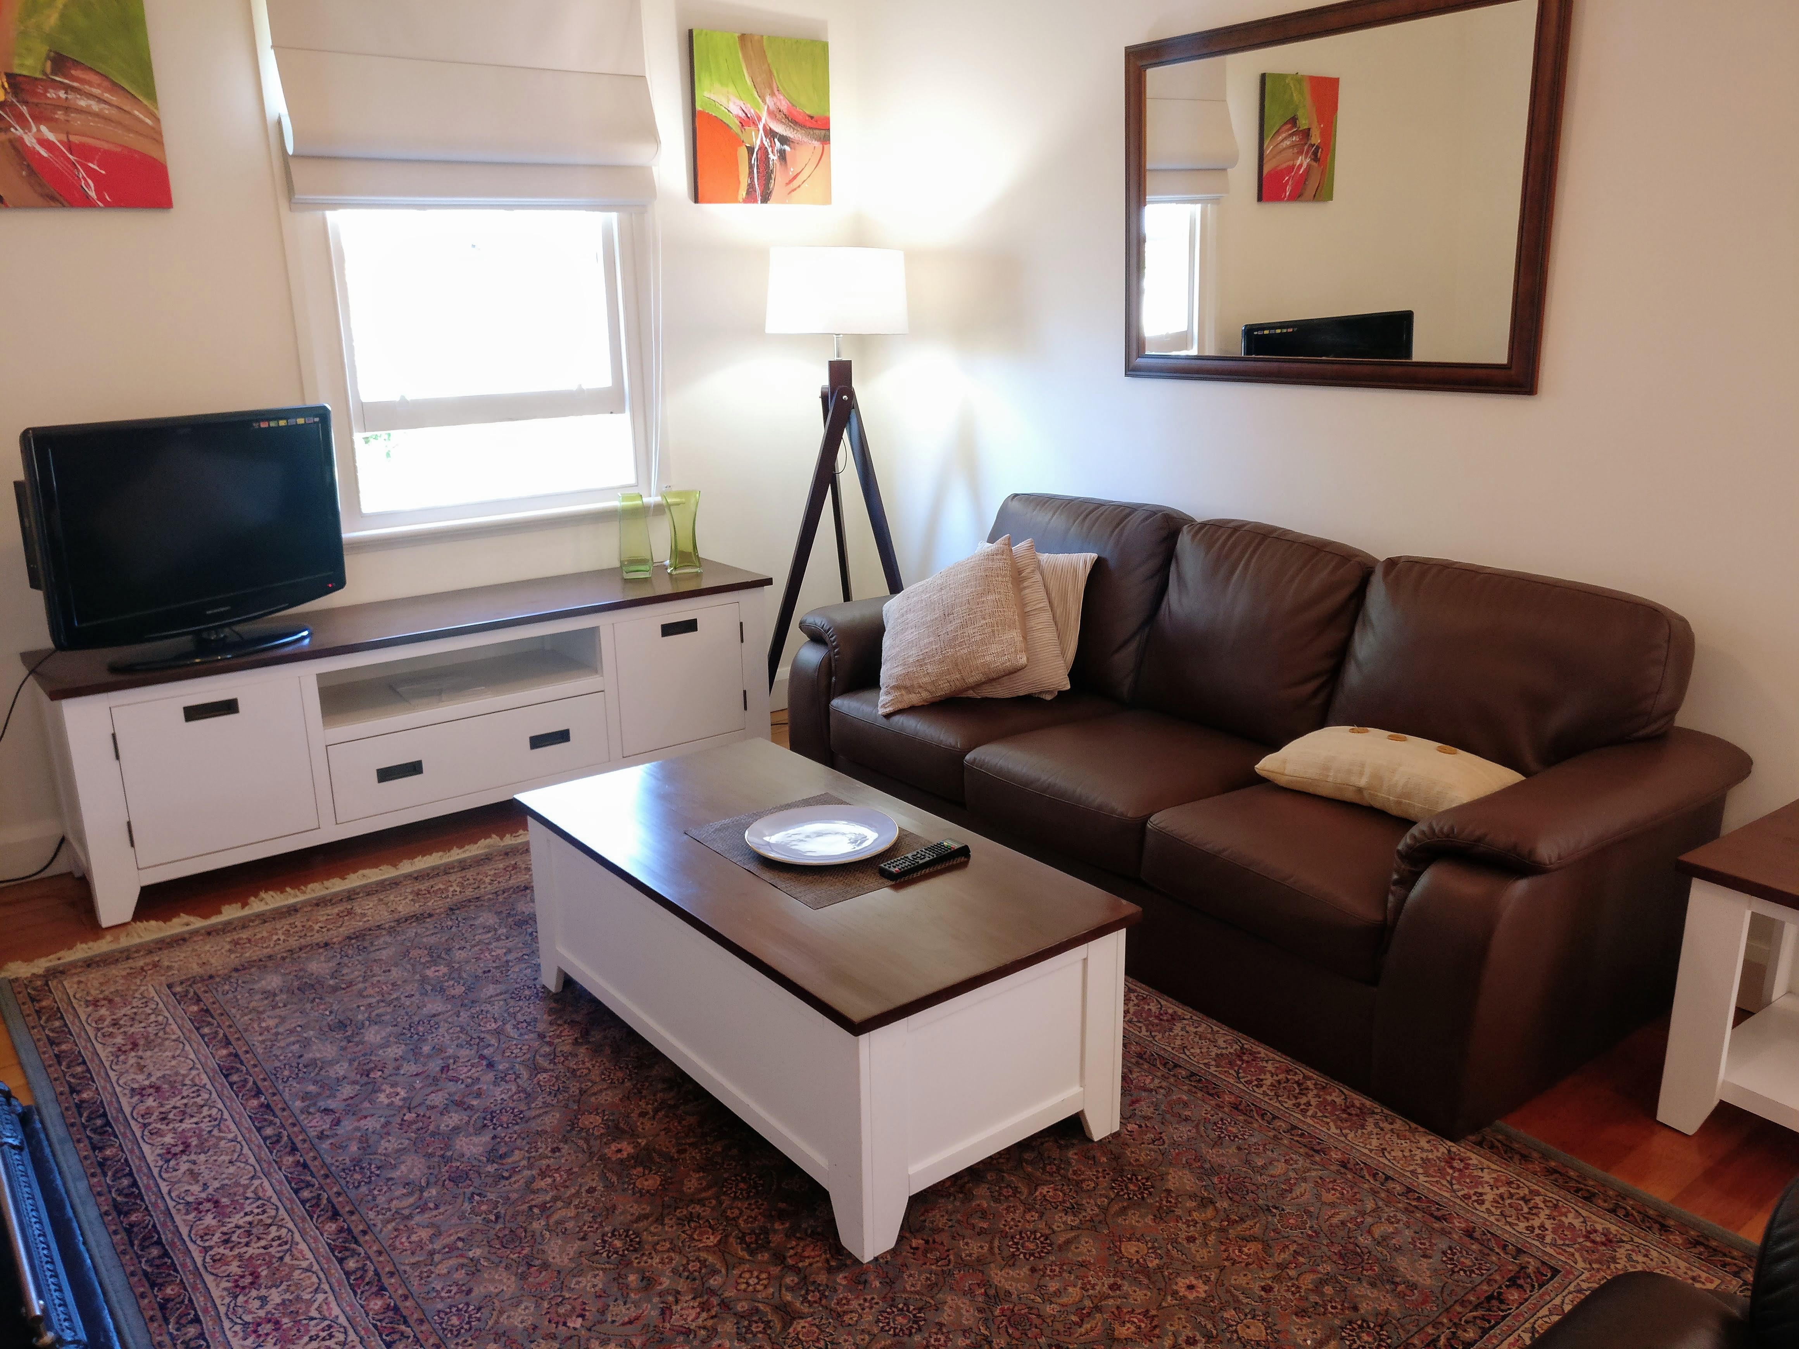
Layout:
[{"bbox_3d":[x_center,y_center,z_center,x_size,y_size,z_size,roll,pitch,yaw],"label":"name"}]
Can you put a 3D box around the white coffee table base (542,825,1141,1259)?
[{"bbox_3d":[-0.193,0.558,2.863,0.577,0.411,1.179,-13,20,-36],"label":"white coffee table base"}]

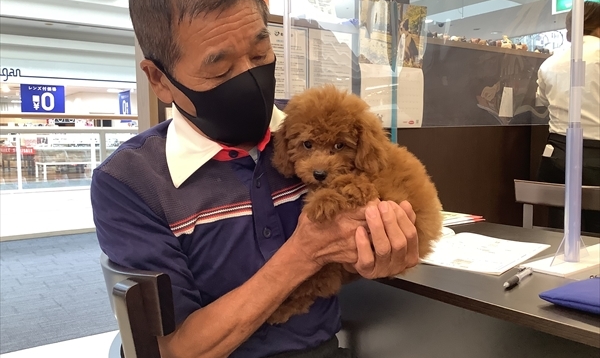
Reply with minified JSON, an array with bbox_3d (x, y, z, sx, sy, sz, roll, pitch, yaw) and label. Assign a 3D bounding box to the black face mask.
[{"bbox_3d":[-0.092,-0.107,0.729,0.138,0.110,0.115,-28,39,-36],"label":"black face mask"}]

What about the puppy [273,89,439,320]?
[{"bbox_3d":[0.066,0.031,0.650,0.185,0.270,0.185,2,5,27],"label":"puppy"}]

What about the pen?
[{"bbox_3d":[0.359,0.161,0.880,0.016,0.014,0.140,3,6,40],"label":"pen"}]

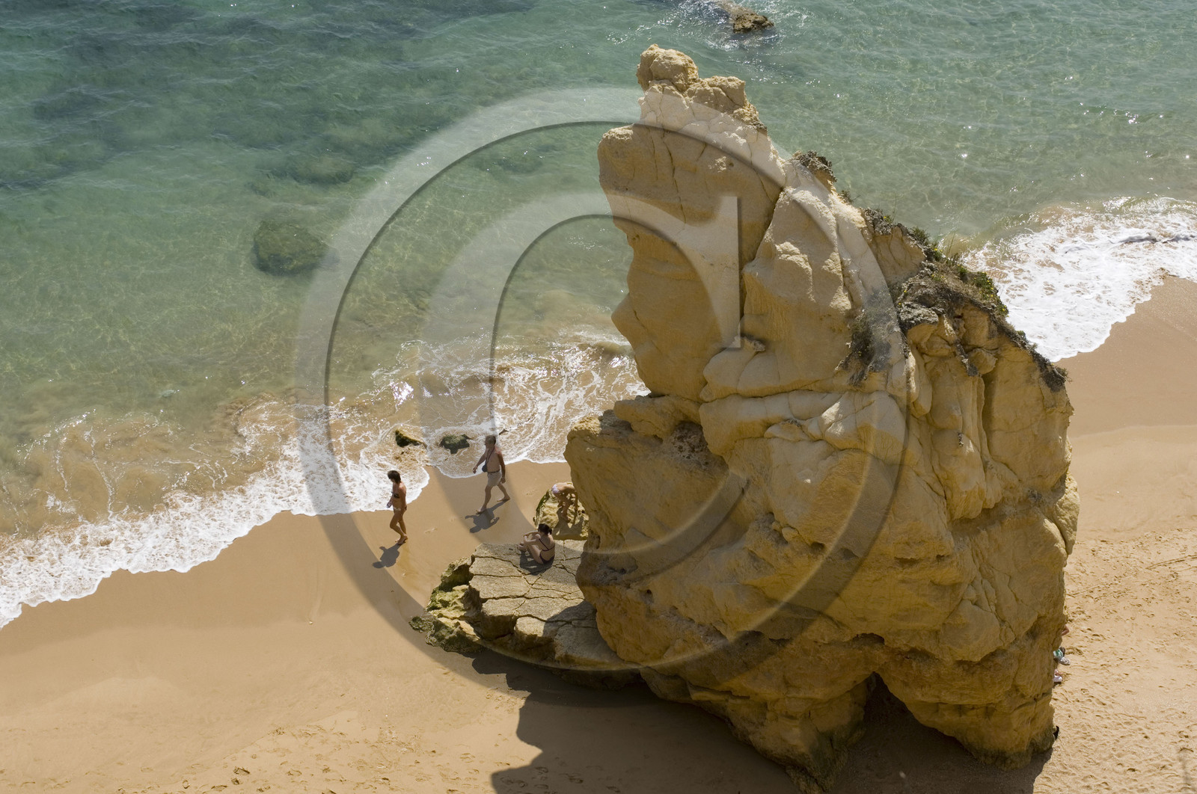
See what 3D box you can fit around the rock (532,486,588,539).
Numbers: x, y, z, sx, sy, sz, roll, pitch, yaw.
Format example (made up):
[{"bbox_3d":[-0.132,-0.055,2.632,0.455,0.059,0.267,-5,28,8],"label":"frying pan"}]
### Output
[{"bbox_3d":[-0.655,2.329,38.936,1.300,0.750,1.150,0,31,0],"label":"rock"}]

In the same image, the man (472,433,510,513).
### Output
[{"bbox_3d":[-2.105,1.466,39.402,0.780,1.700,0.560,-25,39,-35],"label":"man"}]

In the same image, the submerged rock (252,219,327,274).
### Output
[{"bbox_3d":[-8.044,-3.913,51.751,1.950,0.800,1.700,0,31,0],"label":"submerged rock"}]

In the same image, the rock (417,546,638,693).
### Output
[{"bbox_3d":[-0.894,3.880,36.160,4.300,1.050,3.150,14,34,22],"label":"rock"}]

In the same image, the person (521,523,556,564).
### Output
[{"bbox_3d":[-1.132,2.615,36.616,0.750,0.820,0.480,24,39,34],"label":"person"}]

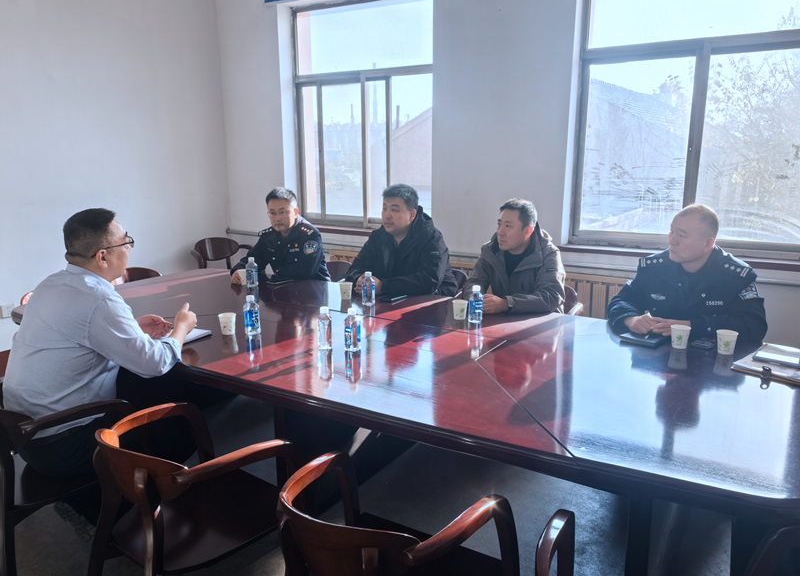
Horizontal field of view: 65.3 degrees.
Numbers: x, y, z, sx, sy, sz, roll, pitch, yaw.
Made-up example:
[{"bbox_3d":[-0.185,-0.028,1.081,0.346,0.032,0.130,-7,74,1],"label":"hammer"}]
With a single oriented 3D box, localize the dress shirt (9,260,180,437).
[{"bbox_3d":[-1.117,0.174,2.221,0.550,0.550,0.540,11,17,41],"label":"dress shirt"}]

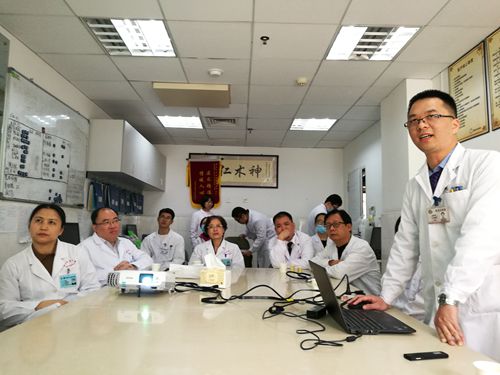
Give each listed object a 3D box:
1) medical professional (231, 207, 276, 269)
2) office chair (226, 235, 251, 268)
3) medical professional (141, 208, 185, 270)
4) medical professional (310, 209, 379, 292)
[{"bbox_3d":[0.084,0.964,5.030,0.660,1.410,0.500,3,-6,-19],"label":"medical professional"},{"bbox_3d":[-0.222,1.141,4.853,0.580,1.010,0.600,0,-6,5],"label":"office chair"},{"bbox_3d":[-0.833,0.853,3.603,0.520,1.320,0.680,2,-6,-9],"label":"medical professional"},{"bbox_3d":[0.661,0.815,2.842,0.580,1.292,0.720,-4,-8,40],"label":"medical professional"}]

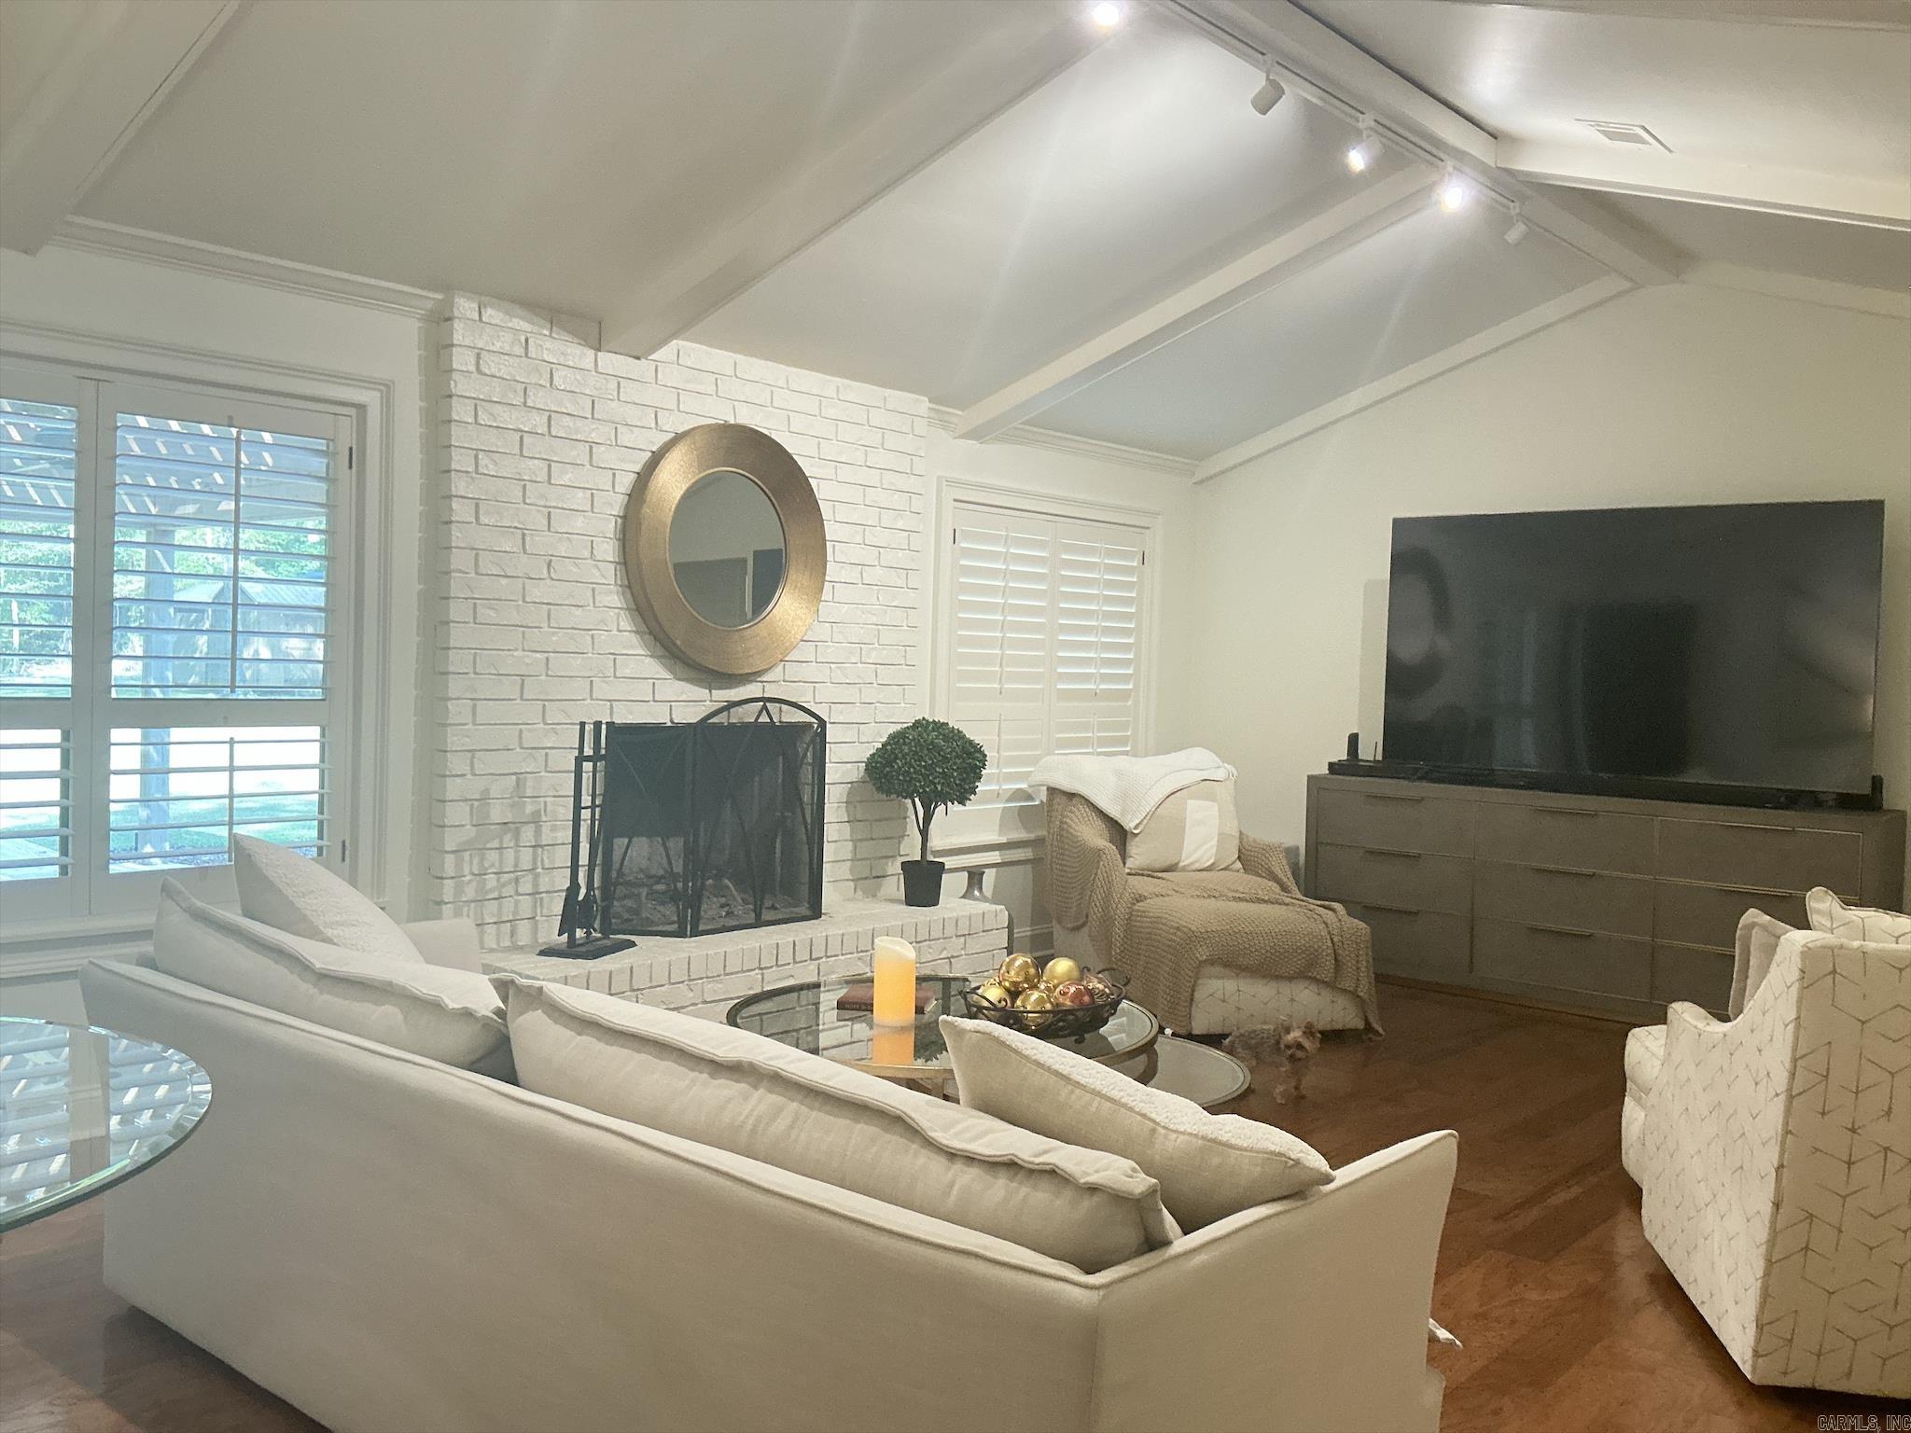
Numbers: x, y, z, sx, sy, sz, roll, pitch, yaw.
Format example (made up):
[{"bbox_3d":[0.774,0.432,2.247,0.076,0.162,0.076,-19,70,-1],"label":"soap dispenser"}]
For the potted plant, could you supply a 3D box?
[{"bbox_3d":[-0.120,0.368,5.991,0.460,0.720,0.470,2,2,0],"label":"potted plant"}]

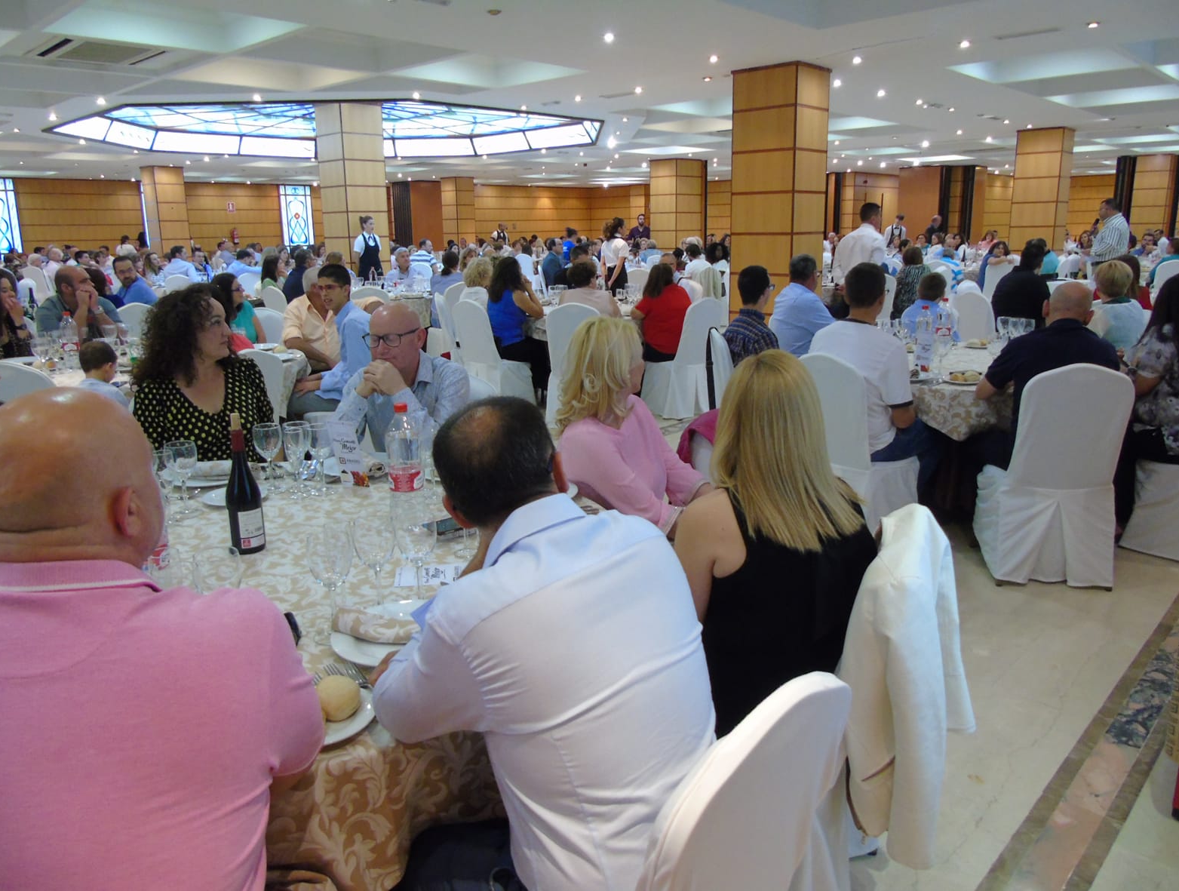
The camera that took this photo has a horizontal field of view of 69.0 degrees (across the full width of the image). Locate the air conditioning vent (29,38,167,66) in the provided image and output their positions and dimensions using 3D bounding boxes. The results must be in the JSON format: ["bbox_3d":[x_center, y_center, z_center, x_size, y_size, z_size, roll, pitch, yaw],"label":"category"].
[{"bbox_3d":[-4.362,-3.499,7.633,0.990,0.080,0.880,13,20,42],"label":"air conditioning vent"}]

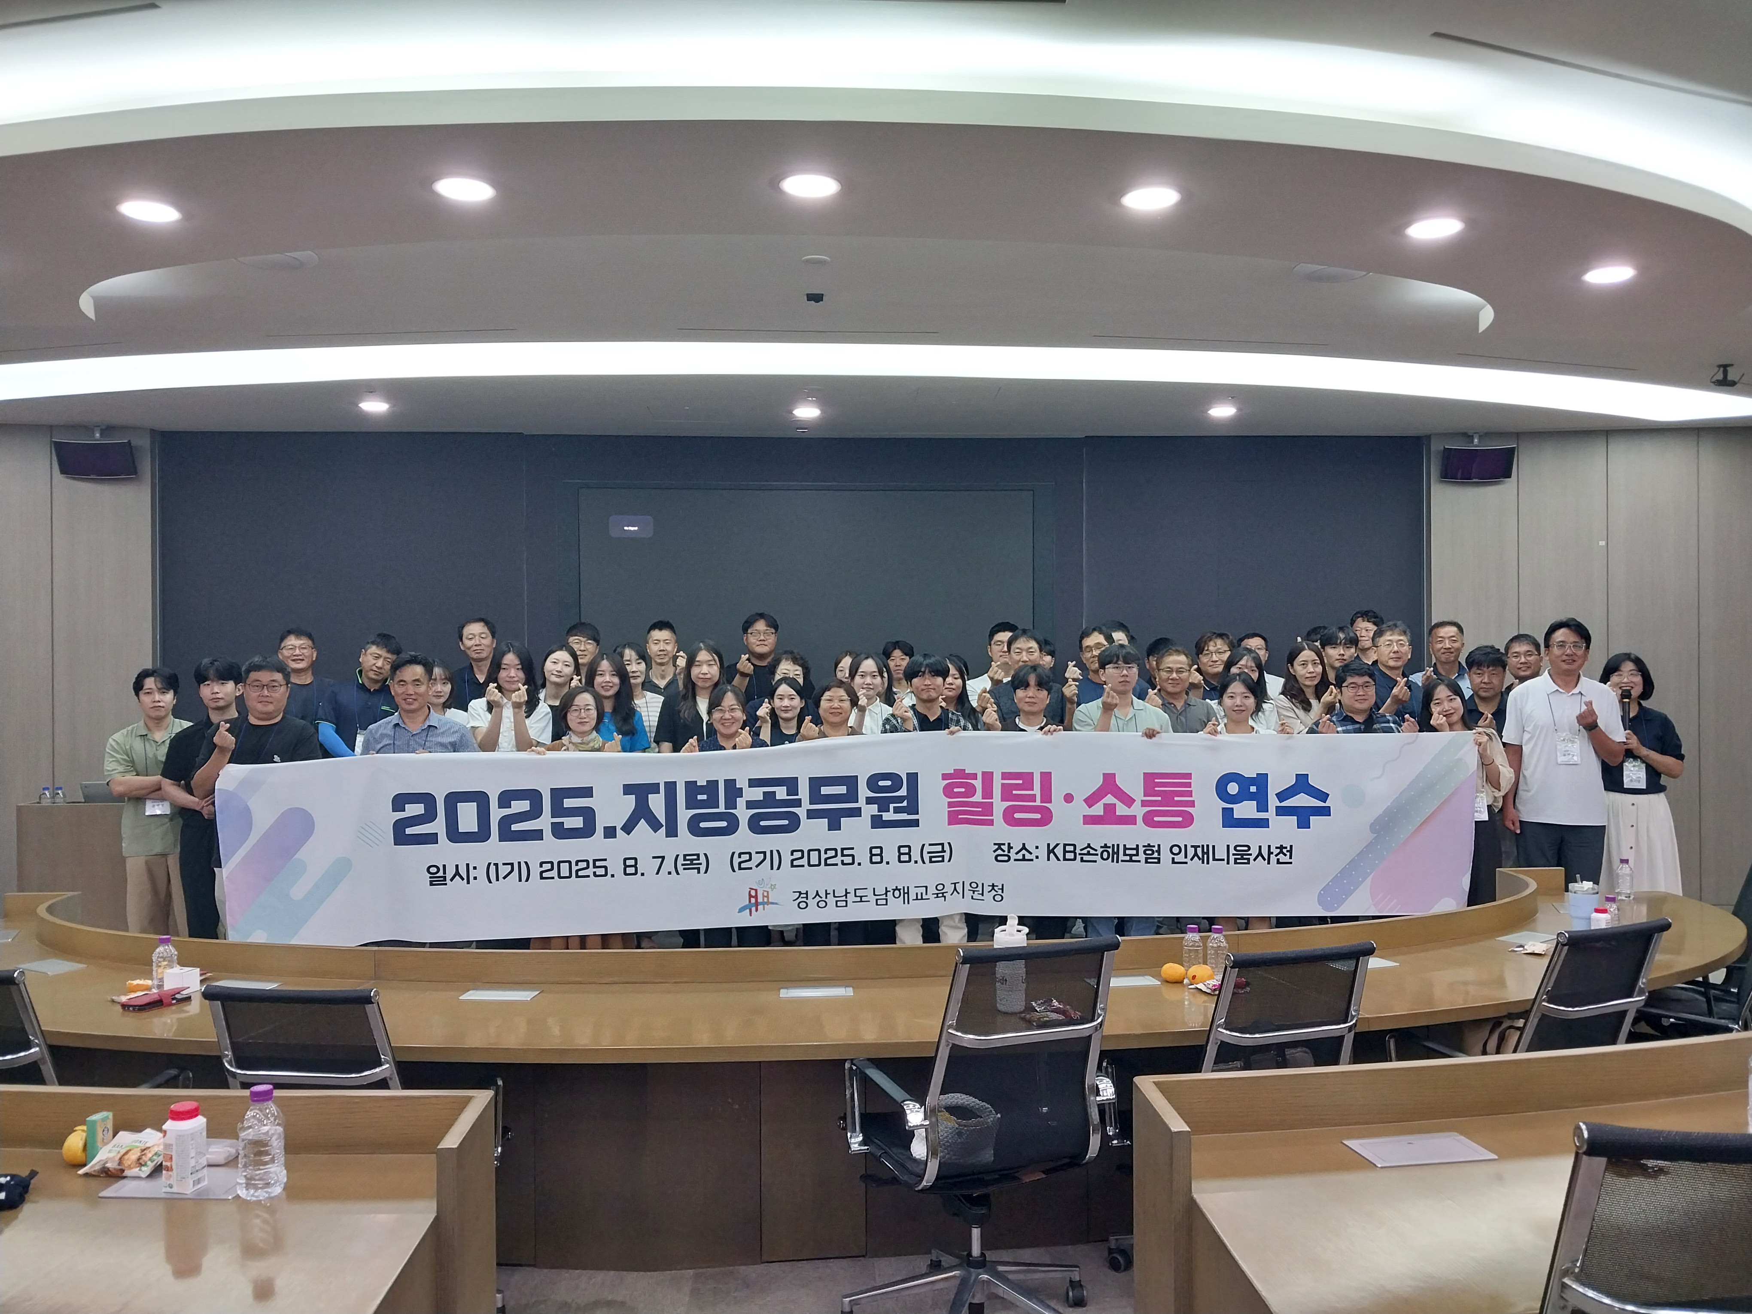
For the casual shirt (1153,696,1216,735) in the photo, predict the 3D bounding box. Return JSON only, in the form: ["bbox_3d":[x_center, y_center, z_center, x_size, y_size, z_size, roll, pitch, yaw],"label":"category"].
[{"bbox_3d":[1.574,0.527,6.800,0.480,0.680,0.270,0,0,8],"label":"casual shirt"}]

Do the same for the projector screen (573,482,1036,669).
[{"bbox_3d":[-0.410,-0.200,8.380,3.020,1.800,0.080,0,0,-3],"label":"projector screen"}]

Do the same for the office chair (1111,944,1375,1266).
[{"bbox_3d":[0.950,1.170,3.420,0.620,0.940,0.620,0,0,-18],"label":"office chair"}]

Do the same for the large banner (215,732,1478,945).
[{"bbox_3d":[-0.120,0.718,5.250,5.000,0.750,0.120,-2,0,0],"label":"large banner"}]

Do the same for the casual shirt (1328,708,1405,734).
[{"bbox_3d":[2.170,0.565,5.900,0.480,0.680,0.290,0,0,12],"label":"casual shirt"}]

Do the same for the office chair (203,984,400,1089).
[{"bbox_3d":[-1.180,1.190,3.060,0.610,0.980,0.640,0,0,10],"label":"office chair"}]

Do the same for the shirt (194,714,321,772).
[{"bbox_3d":[-2.570,0.555,5.500,0.550,0.670,0.330,0,0,-13],"label":"shirt"}]

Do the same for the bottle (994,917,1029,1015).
[{"bbox_3d":[0.357,0.807,3.479,0.090,0.250,0.082,0,0,0],"label":"bottle"}]

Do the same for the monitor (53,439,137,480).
[{"bbox_3d":[-4.660,-1.200,7.900,0.460,0.235,0.170,0,20,-2],"label":"monitor"}]

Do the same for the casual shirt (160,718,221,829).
[{"bbox_3d":[-2.880,0.510,5.800,0.490,0.560,0.300,0,0,-20],"label":"casual shirt"}]

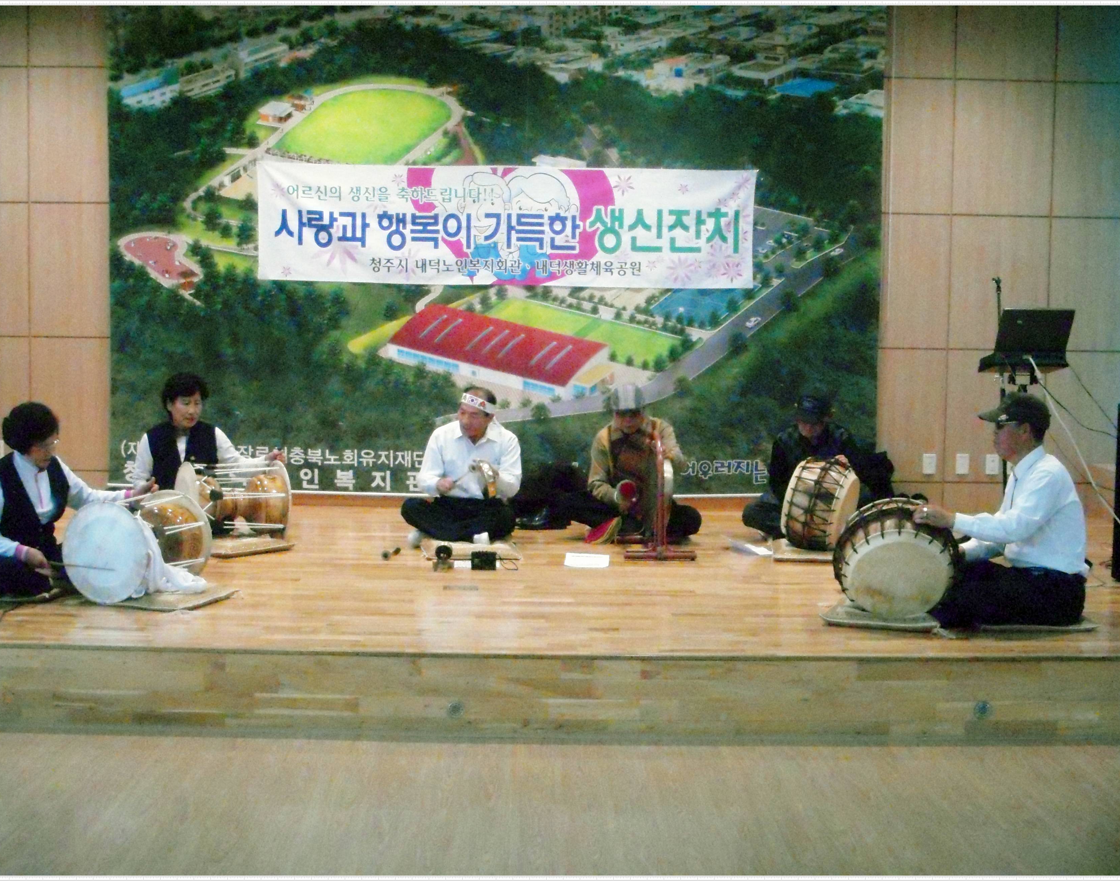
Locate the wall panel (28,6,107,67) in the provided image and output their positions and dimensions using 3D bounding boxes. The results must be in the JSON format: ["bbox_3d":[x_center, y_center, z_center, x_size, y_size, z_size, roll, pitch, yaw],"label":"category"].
[{"bbox_3d":[-2.862,-2.576,9.354,0.540,0.800,0.030,1,5,-1],"label":"wall panel"}]

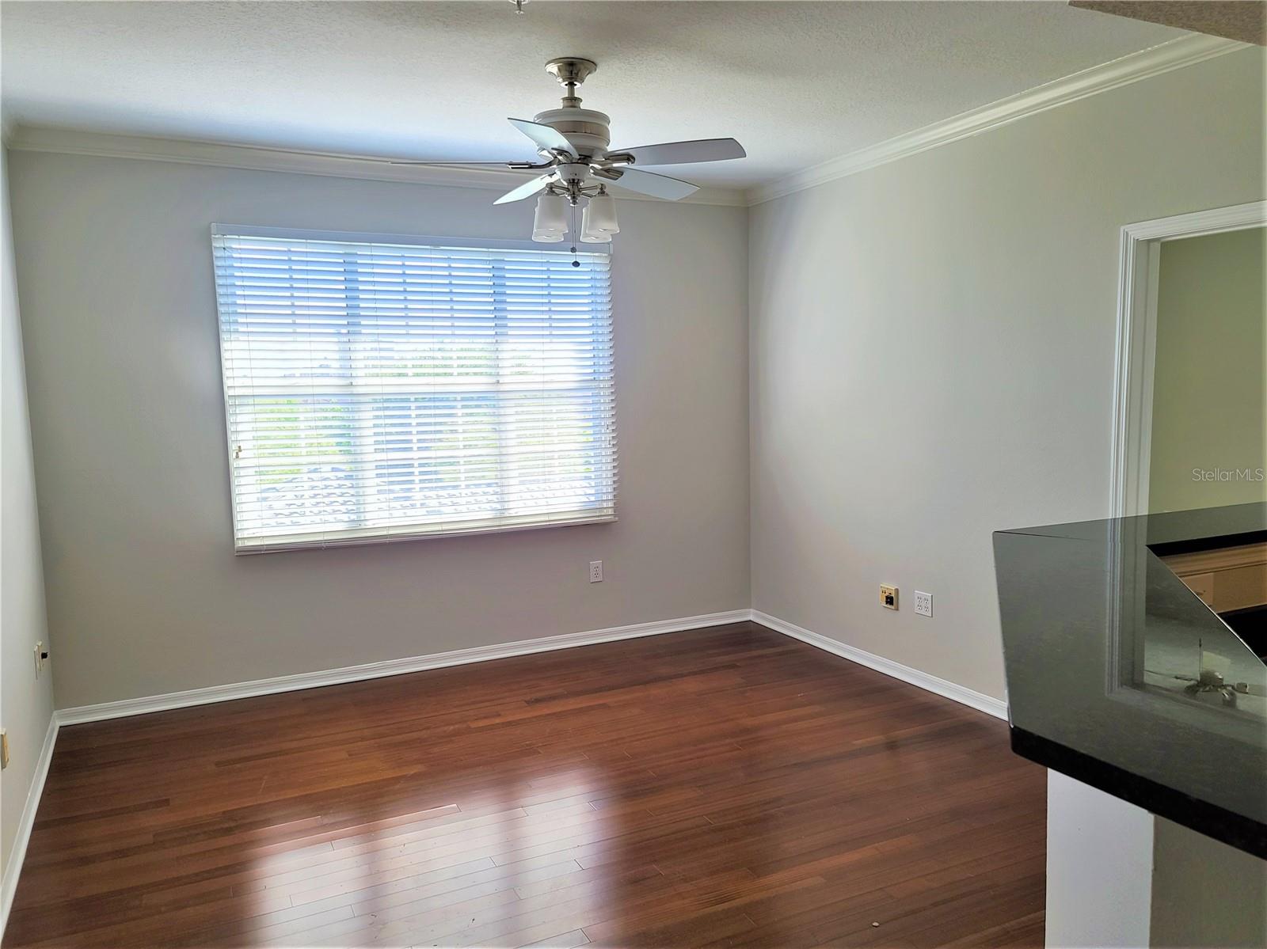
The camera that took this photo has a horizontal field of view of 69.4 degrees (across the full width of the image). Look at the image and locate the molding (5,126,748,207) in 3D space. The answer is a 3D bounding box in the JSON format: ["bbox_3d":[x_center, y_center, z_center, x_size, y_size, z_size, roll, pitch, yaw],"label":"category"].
[{"bbox_3d":[-1.008,-1.600,4.864,3.898,0.090,0.080,-4,6,-26],"label":"molding"}]

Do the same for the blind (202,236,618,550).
[{"bbox_3d":[-1.065,-0.467,4.942,2.100,1.610,0.075,-4,6,-26],"label":"blind"}]

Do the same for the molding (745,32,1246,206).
[{"bbox_3d":[1.359,-1.599,4.373,0.080,0.090,3.046,-4,6,-26],"label":"molding"}]

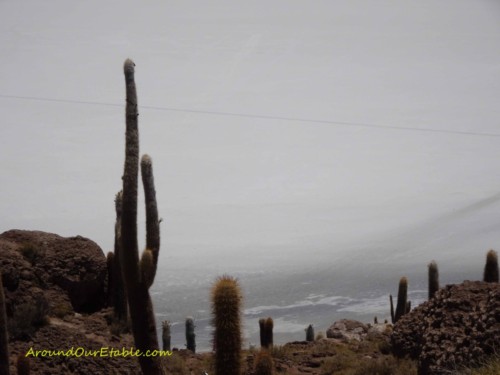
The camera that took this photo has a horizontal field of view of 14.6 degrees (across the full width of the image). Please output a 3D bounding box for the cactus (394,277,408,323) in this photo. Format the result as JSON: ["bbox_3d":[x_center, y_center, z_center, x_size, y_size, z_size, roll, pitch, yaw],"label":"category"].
[{"bbox_3d":[3.975,2.942,51.000,0.290,1.240,0.290,5,8,-1],"label":"cactus"}]

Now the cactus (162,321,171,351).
[{"bbox_3d":[-2.484,4.417,58.000,0.250,0.920,0.250,0,8,0],"label":"cactus"}]

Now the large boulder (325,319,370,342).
[{"bbox_3d":[2.563,3.753,51.000,1.120,0.660,0.950,0,8,0],"label":"large boulder"}]

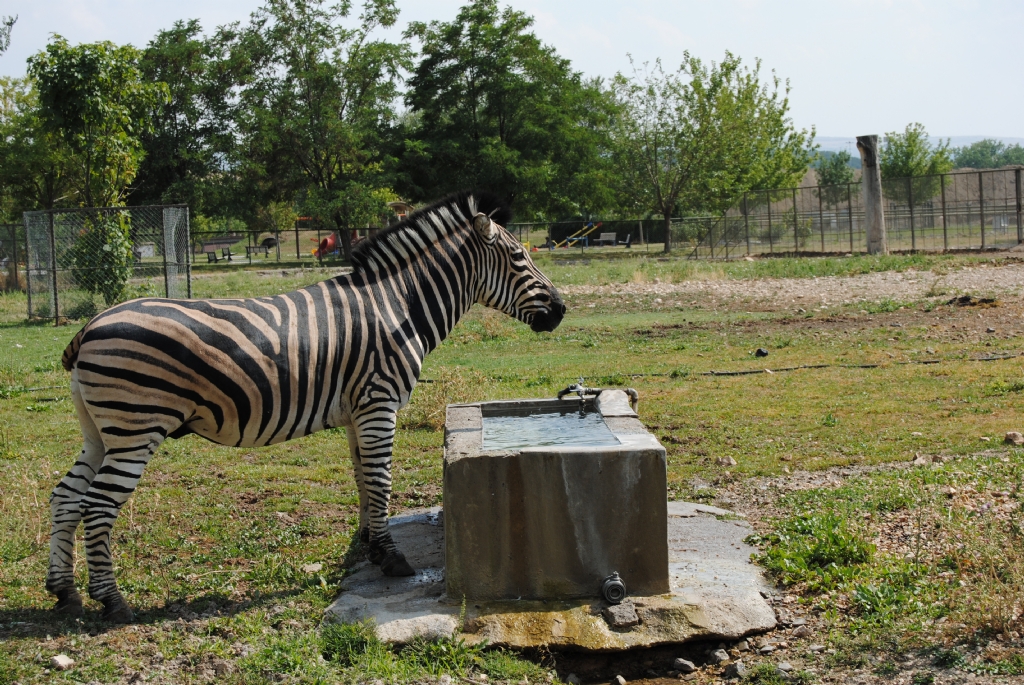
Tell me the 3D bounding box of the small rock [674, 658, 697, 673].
[{"bbox_3d":[0.610,1.131,8.250,0.078,0.045,0.060,-2,3,0],"label":"small rock"}]

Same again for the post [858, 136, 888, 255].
[{"bbox_3d":[11.581,-4.598,75.000,0.700,3.850,0.700,-2,3,0],"label":"post"}]

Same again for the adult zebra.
[{"bbox_3d":[-0.860,0.231,9.850,2.100,1.680,0.520,-3,3,-15],"label":"adult zebra"}]

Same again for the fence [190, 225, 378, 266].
[{"bbox_3d":[-10.524,-4.454,108.000,9.000,1.700,0.100,-2,3,0],"label":"fence"}]

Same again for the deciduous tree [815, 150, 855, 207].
[{"bbox_3d":[20.444,-9.394,148.000,2.600,5.300,2.600,-2,3,0],"label":"deciduous tree"}]

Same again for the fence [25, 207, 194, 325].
[{"bbox_3d":[-5.959,-1.147,34.409,2.000,1.647,1.650,-4,4,-24],"label":"fence"}]

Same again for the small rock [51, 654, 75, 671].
[{"bbox_3d":[-1.623,1.150,8.430,0.080,0.045,0.070,-2,3,0],"label":"small rock"}]

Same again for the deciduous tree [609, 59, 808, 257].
[{"bbox_3d":[8.630,-8.154,101.000,8.300,8.400,7.800,-2,3,0],"label":"deciduous tree"}]

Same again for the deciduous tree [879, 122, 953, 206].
[{"bbox_3d":[21.550,-8.605,125.000,3.800,6.000,3.700,-2,3,0],"label":"deciduous tree"}]

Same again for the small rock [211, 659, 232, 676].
[{"bbox_3d":[-1.023,1.141,8.220,0.075,0.045,0.065,-2,3,0],"label":"small rock"}]

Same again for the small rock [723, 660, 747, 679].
[{"bbox_3d":[0.772,1.133,8.100,0.080,0.055,0.070,-2,3,0],"label":"small rock"}]

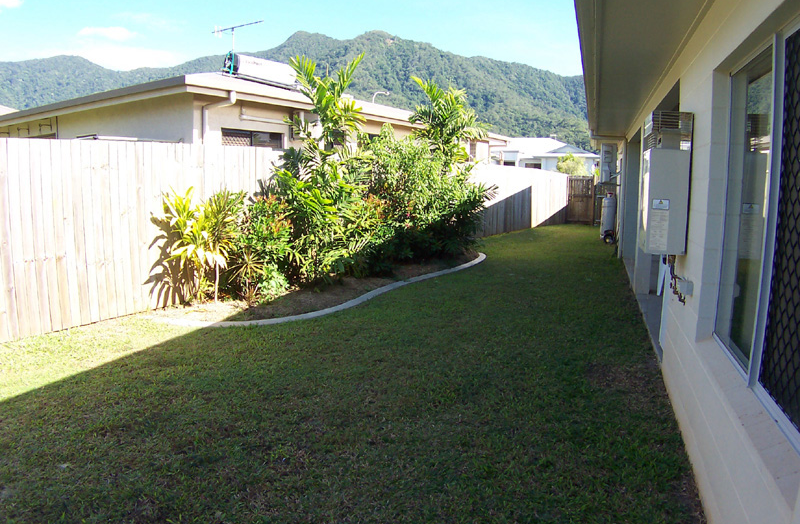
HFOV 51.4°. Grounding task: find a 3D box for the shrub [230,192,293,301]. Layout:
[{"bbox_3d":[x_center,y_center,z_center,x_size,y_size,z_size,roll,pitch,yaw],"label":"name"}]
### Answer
[{"bbox_3d":[-1.717,-0.175,10.233,0.780,1.310,0.750,1,6,0],"label":"shrub"}]

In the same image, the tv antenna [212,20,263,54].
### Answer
[{"bbox_3d":[-3.270,-4.500,16.683,0.400,0.680,1.950,-4,8,-41],"label":"tv antenna"}]

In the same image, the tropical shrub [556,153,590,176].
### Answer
[{"bbox_3d":[8.975,-4.520,42.984,1.650,2.260,1.600,1,6,0],"label":"tropical shrub"}]

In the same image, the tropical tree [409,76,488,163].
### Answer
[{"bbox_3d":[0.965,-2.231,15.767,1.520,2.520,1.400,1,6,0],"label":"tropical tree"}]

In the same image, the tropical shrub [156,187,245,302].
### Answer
[{"bbox_3d":[-2.399,-0.203,10.026,1.020,1.390,0.850,1,6,0],"label":"tropical shrub"}]

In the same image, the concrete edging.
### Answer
[{"bbox_3d":[-0.149,0.162,12.944,1.700,0.130,9.790,4,7,25],"label":"concrete edging"}]

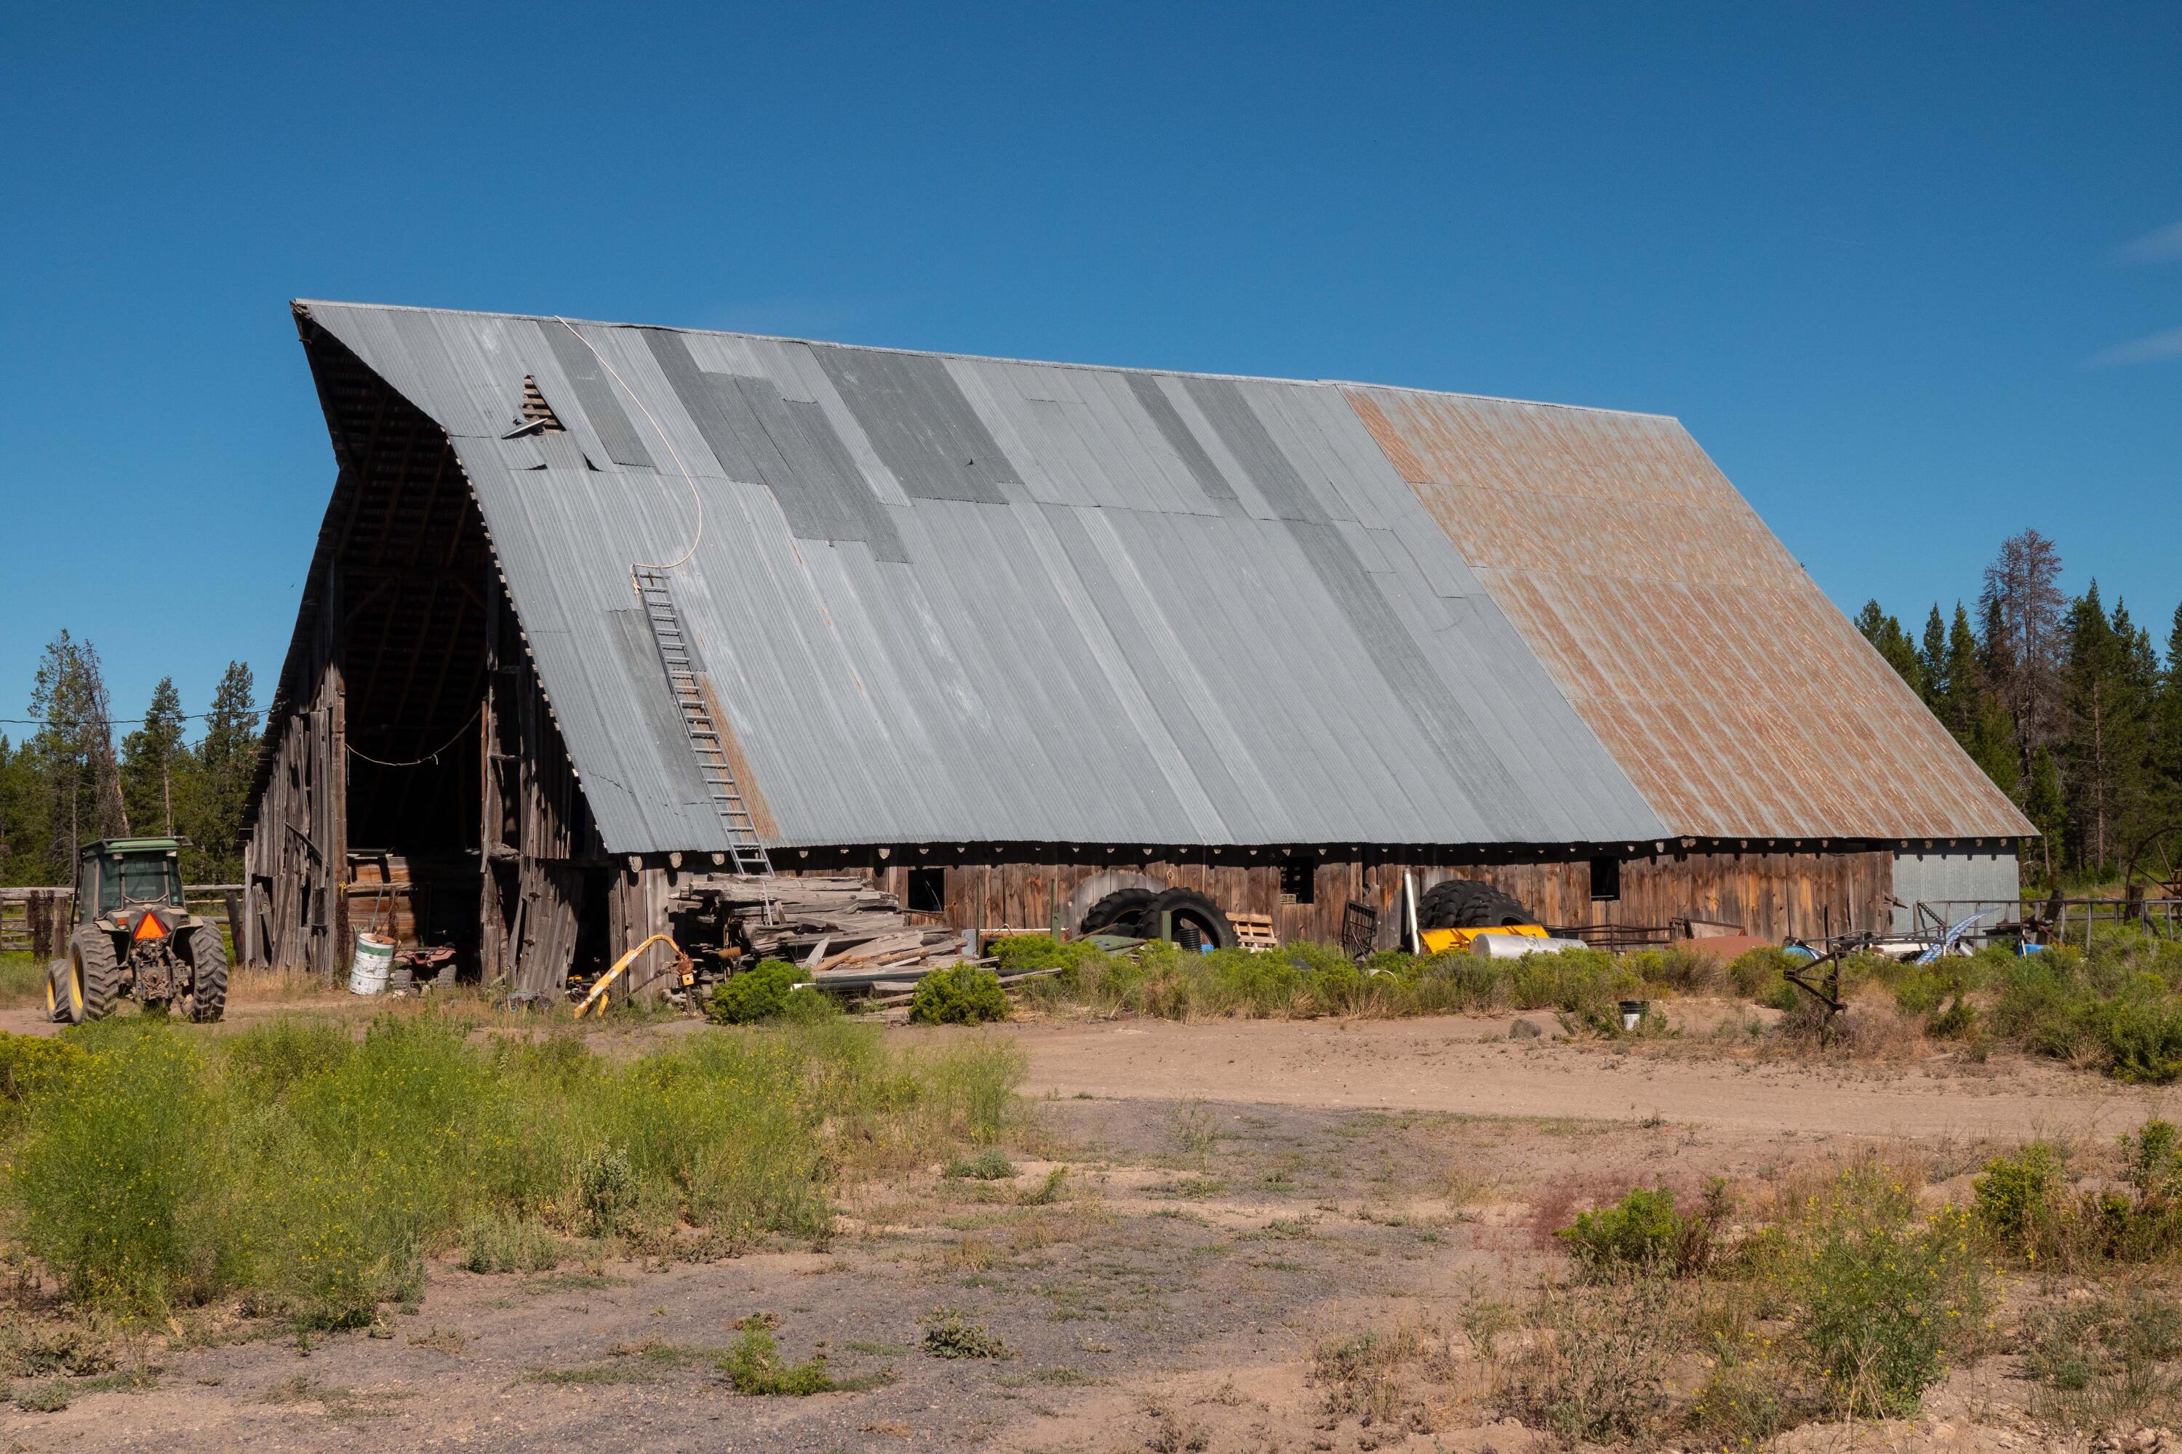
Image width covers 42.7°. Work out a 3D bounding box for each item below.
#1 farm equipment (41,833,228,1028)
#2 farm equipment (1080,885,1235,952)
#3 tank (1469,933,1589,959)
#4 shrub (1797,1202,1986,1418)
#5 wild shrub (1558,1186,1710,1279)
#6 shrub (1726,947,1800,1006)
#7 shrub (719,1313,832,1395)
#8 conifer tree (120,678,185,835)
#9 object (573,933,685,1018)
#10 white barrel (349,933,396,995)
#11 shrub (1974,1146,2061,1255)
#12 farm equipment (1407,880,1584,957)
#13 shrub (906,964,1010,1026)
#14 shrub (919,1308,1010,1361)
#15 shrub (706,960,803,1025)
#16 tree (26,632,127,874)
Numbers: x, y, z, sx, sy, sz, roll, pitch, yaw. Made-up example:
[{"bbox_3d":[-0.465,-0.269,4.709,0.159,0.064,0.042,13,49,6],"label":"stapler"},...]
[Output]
[{"bbox_3d":[-12.966,2.747,37.900,1.950,2.480,3.700,1,-1,-29],"label":"farm equipment"},{"bbox_3d":[0.961,2.995,40.300,2.450,1.420,0.950,1,-2,-31],"label":"farm equipment"},{"bbox_3d":[6.663,3.462,42.400,2.000,0.580,0.580,1,-2,-31],"label":"tank"},{"bbox_3d":[3.958,2.879,13.800,0.920,1.000,0.900,0,-1,16],"label":"shrub"},{"bbox_3d":[2.204,2.049,11.300,0.620,0.350,0.520,0,-1,0],"label":"wild shrub"},{"bbox_3d":[9.975,3.688,41.300,1.050,0.820,1.000,0,-1,14],"label":"shrub"},{"bbox_3d":[-1.012,2.017,8.950,0.360,0.250,0.320,0,-1,0],"label":"shrub"},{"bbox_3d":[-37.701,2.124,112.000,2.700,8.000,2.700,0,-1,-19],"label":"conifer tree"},{"bbox_3d":[-6.413,3.456,38.700,1.500,1.150,0.600,0,-1,0],"label":"object"},{"bbox_3d":[-11.069,3.664,43.000,0.600,0.880,0.600,8,5,-15],"label":"white barrel"},{"bbox_3d":[6.154,3.135,18.500,0.580,0.720,0.570,0,-1,18],"label":"shrub"},{"bbox_3d":[6.724,3.370,46.300,2.400,1.650,1.600,1,-1,-30],"label":"farm equipment"},{"bbox_3d":[-1.474,2.977,30.900,1.100,0.660,1.000,0,-1,0],"label":"shrub"},{"bbox_3d":[-0.430,2.072,9.500,0.290,0.170,0.260,0,-1,0],"label":"shrub"},{"bbox_3d":[-4.589,3.603,38.000,1.320,0.880,1.250,0,-1,-7],"label":"shrub"},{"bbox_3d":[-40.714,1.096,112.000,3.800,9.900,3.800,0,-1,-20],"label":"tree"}]

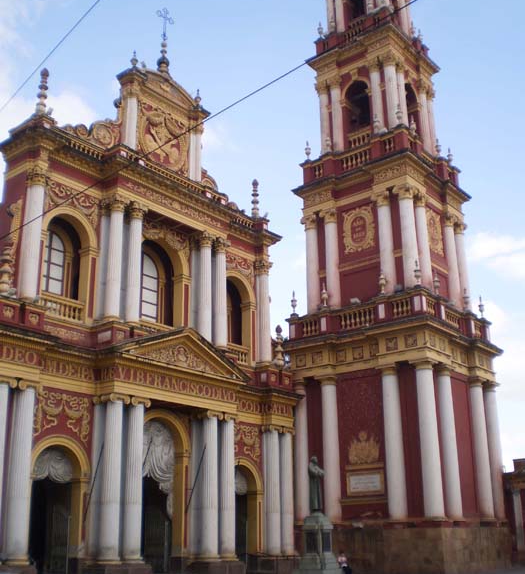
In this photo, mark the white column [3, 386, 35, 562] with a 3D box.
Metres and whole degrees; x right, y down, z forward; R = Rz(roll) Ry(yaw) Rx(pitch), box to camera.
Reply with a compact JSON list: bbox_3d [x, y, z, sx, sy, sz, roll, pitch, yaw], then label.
[{"bbox_3d":[-10.118,7.835,30.501,0.980,7.350,0.980,-16,-24,38],"label":"white column"}]

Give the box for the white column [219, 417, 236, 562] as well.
[{"bbox_3d":[-1.683,9.843,36.192,0.778,6.813,0.778,-1,-17,0],"label":"white column"}]

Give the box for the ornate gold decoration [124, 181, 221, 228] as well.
[{"bbox_3d":[-4.896,-4.587,40.970,0.200,0.550,7.400,-16,-24,38],"label":"ornate gold decoration"}]

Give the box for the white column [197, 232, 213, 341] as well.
[{"bbox_3d":[-2.957,-0.032,38.443,0.696,6.271,0.696,-14,-22,36],"label":"white column"}]

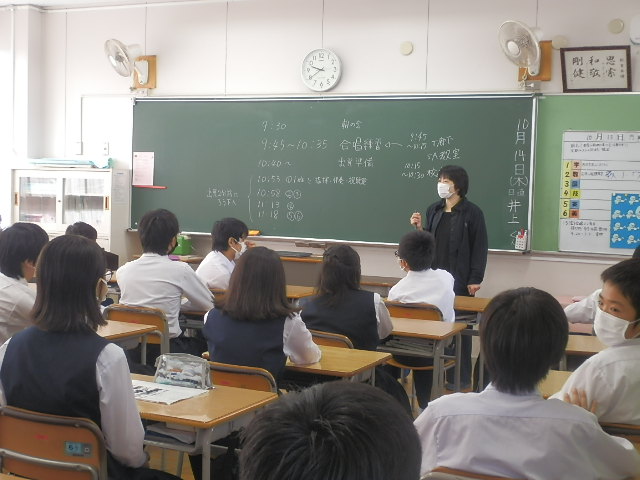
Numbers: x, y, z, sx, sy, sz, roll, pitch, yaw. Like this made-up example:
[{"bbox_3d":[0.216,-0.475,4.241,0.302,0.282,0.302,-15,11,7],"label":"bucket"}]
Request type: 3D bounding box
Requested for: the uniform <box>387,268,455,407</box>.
[{"bbox_3d":[0.583,0.600,5.291,0.440,0.900,0.580,3,4,20],"label":"uniform"}]

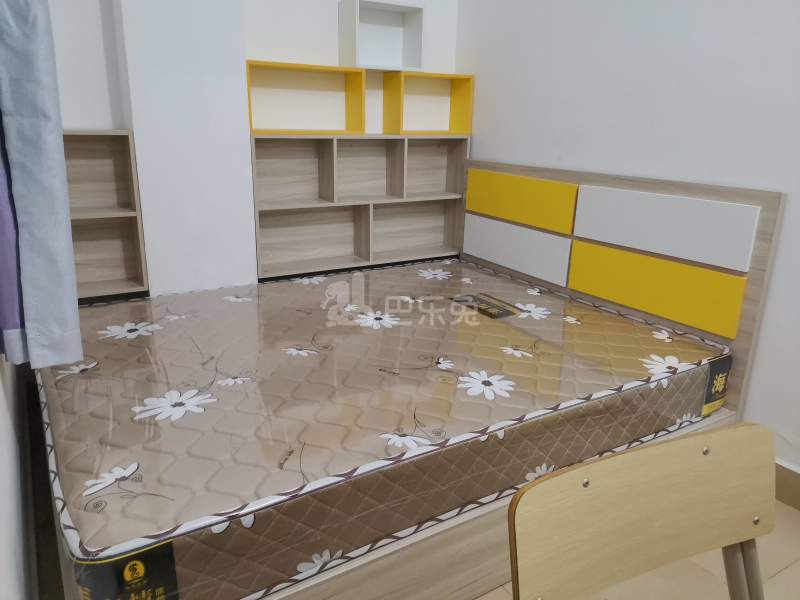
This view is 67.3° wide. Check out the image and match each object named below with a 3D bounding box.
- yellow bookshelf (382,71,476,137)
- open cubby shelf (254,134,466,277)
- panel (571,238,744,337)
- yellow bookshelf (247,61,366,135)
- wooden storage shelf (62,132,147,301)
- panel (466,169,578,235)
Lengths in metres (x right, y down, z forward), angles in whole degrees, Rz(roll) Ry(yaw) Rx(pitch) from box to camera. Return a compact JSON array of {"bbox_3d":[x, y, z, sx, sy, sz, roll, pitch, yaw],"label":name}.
[{"bbox_3d":[0.148,-0.981,3.035,0.437,0.288,0.160,-9,20,-31],"label":"yellow bookshelf"},{"bbox_3d":[-0.174,-0.476,2.883,1.135,0.603,0.165,-9,20,-31],"label":"open cubby shelf"},{"bbox_3d":[0.951,-0.064,2.316,0.020,0.214,0.746,-9,20,-31],"label":"panel"},{"bbox_3d":[-0.432,-0.891,2.680,0.547,0.288,0.160,-9,20,-31],"label":"yellow bookshelf"},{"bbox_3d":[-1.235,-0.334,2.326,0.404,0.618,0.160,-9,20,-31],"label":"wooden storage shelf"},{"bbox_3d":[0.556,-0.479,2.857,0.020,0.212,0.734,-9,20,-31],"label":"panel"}]

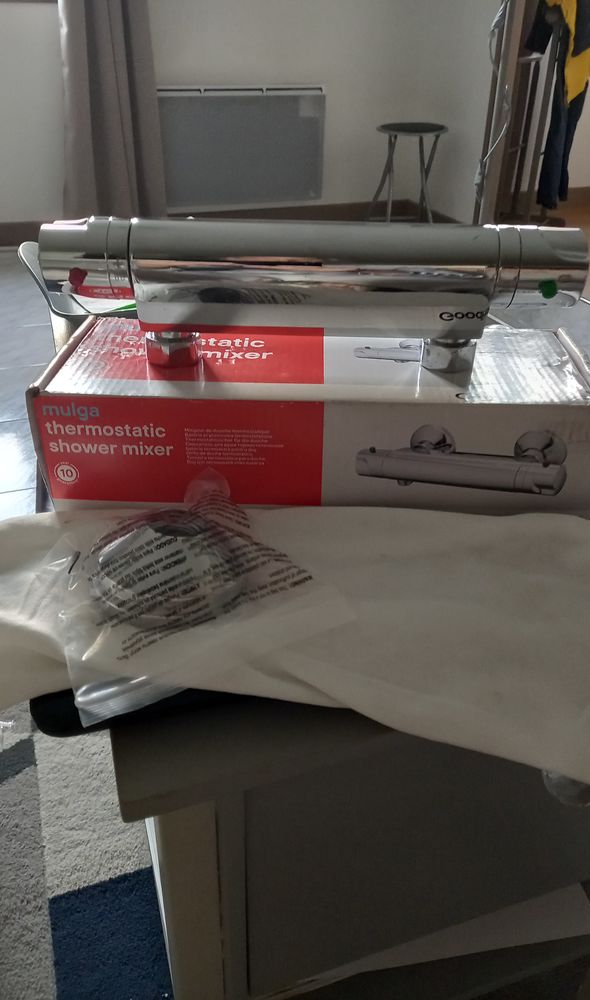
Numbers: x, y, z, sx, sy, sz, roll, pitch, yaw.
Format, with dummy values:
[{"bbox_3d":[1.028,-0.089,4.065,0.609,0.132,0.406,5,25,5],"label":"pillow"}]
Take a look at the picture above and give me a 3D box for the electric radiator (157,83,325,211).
[{"bbox_3d":[-0.261,-1.526,3.129,0.814,0.452,0.085,-10,33,-17],"label":"electric radiator"}]

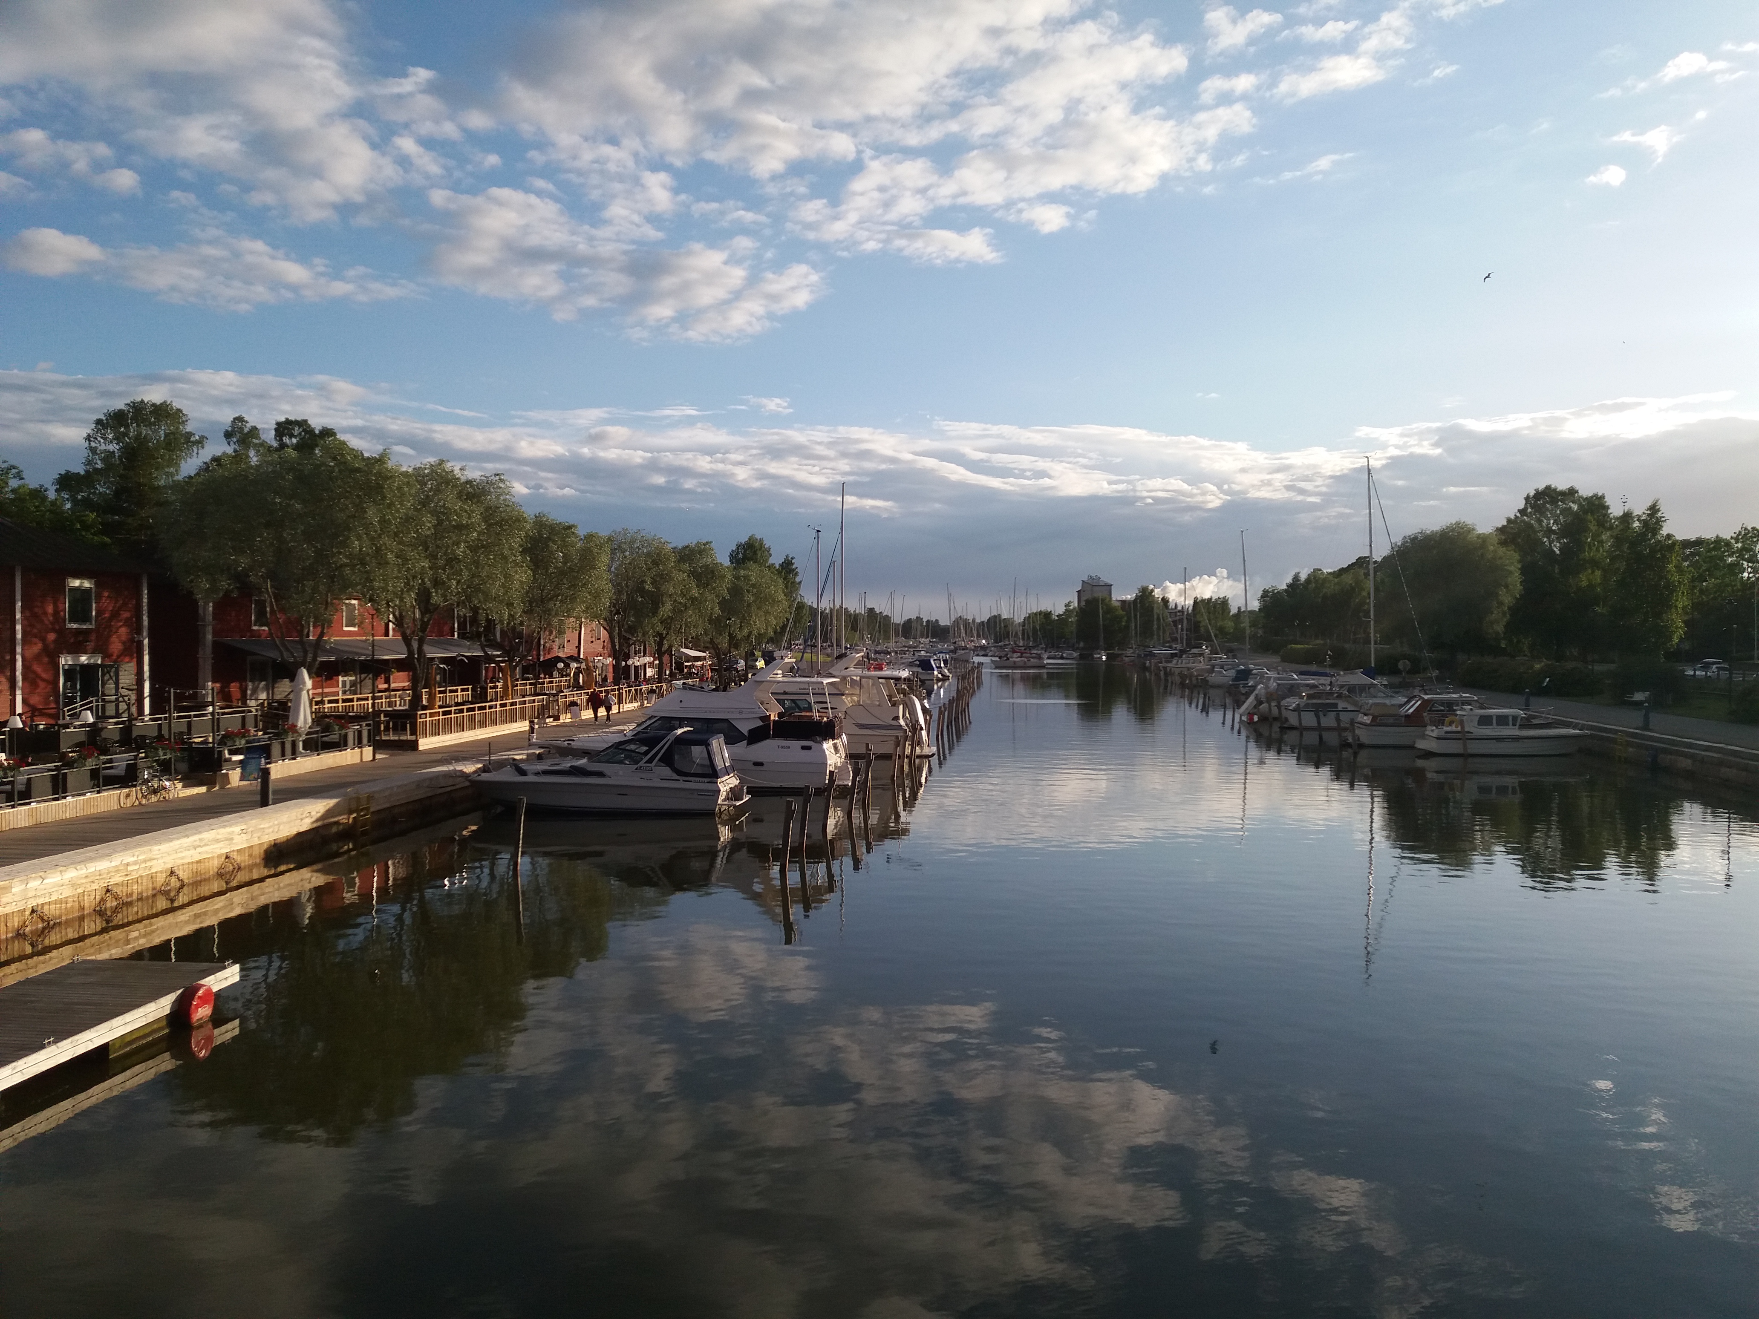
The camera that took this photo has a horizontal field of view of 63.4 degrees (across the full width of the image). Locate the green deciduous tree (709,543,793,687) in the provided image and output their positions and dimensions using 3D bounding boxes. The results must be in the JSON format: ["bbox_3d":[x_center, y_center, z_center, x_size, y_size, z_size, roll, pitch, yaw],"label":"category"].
[{"bbox_3d":[-11.956,-4.301,130.955,7.800,13.290,7.800,0,1,-5],"label":"green deciduous tree"}]

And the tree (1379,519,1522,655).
[{"bbox_3d":[57.454,-6.374,142.952,14.000,15.200,13.000,0,0,0],"label":"tree"}]

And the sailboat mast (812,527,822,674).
[{"bbox_3d":[-4.492,-3.837,104.972,0.250,11.550,0.250,-1,0,0],"label":"sailboat mast"}]

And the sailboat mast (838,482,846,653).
[{"bbox_3d":[-2.662,-5.331,103.939,0.250,15.350,0.250,0,1,0],"label":"sailboat mast"}]

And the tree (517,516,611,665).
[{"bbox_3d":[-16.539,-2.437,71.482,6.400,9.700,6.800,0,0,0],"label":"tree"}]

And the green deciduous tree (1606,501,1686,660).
[{"bbox_3d":[79.293,-7.757,146.941,8.600,17.500,8.400,0,0,0],"label":"green deciduous tree"}]

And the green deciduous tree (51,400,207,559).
[{"bbox_3d":[-44.174,-6.168,83.927,9.000,18.250,9.000,0,1,-28],"label":"green deciduous tree"}]

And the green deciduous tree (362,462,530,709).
[{"bbox_3d":[-17.216,-2.204,56.476,6.600,11.030,6.600,0,1,-17],"label":"green deciduous tree"}]

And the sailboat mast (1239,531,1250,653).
[{"bbox_3d":[38.608,-5.900,149.936,0.250,15.290,0.250,-2,1,0],"label":"sailboat mast"}]

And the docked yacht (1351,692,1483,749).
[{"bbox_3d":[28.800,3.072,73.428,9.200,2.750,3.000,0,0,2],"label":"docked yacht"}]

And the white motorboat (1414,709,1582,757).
[{"bbox_3d":[29.600,3.374,67.130,7.600,2.250,2.600,0,0,2],"label":"white motorboat"}]

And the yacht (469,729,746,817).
[{"bbox_3d":[-8.617,3.412,45.146,8.900,2.700,2.900,0,1,9],"label":"yacht"}]

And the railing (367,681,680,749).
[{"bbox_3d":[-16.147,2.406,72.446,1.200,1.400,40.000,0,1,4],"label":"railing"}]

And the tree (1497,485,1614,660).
[{"bbox_3d":[65.508,-7.162,137.918,10.500,19.130,10.500,0,1,25],"label":"tree"}]

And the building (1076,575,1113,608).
[{"bbox_3d":[75.816,-16.055,502.833,11.500,26.400,11.500,0,1,6],"label":"building"}]

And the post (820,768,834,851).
[{"bbox_3d":[-1.409,3.931,38.934,0.260,1.800,0.260,5,0,0],"label":"post"}]

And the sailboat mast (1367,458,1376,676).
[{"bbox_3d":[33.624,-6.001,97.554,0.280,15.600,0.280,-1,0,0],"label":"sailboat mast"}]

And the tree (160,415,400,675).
[{"bbox_3d":[-21.224,-2.760,49.979,8.300,10.900,8.300,0,0,0],"label":"tree"}]

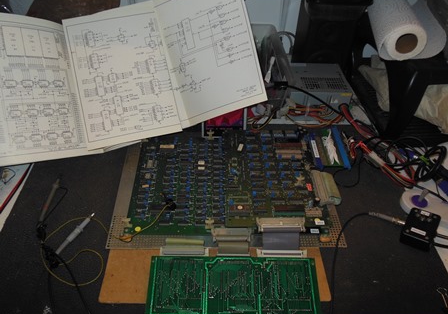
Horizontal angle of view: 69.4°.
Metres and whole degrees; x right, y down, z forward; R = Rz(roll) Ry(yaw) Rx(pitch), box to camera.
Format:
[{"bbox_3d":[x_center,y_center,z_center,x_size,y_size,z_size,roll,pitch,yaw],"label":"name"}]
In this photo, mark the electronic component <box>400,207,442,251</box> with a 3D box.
[{"bbox_3d":[0.363,0.132,0.596,0.053,0.027,0.063,20,52,13],"label":"electronic component"}]

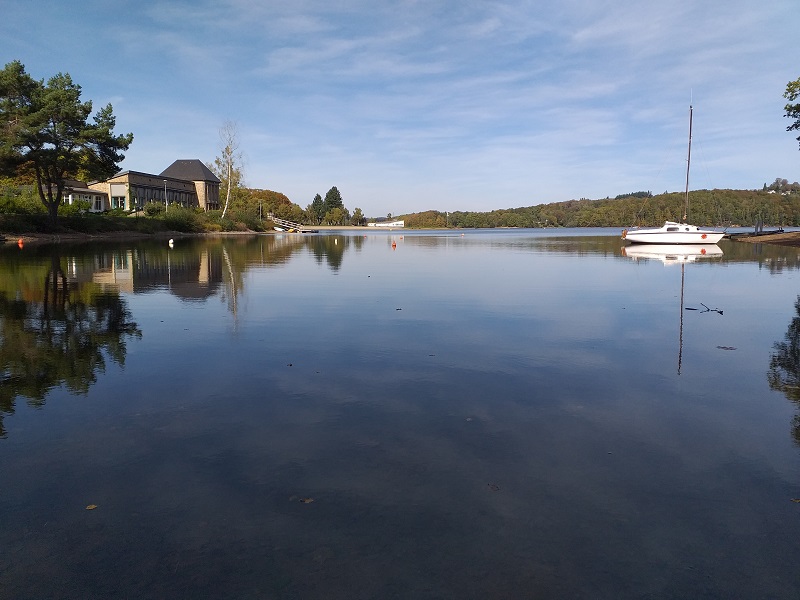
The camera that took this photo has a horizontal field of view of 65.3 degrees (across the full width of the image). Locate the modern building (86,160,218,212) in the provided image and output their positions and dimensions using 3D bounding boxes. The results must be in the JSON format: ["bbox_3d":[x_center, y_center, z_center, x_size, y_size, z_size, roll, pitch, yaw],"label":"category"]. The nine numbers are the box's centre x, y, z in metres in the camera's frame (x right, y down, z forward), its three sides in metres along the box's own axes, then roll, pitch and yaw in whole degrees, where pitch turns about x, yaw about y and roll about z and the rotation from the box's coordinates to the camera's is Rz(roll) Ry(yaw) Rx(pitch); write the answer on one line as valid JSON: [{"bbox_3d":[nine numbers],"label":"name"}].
[{"bbox_3d":[-48.527,-23.557,126.581,11.500,12.200,34.800,1,7,7],"label":"modern building"}]

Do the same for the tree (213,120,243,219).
[{"bbox_3d":[-29.080,-21.512,104.193,4.800,16.500,4.600,0,7,0],"label":"tree"}]

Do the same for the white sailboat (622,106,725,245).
[{"bbox_3d":[16.492,-7.299,37.483,5.750,8.200,2.100,2,7,18],"label":"white sailboat"}]

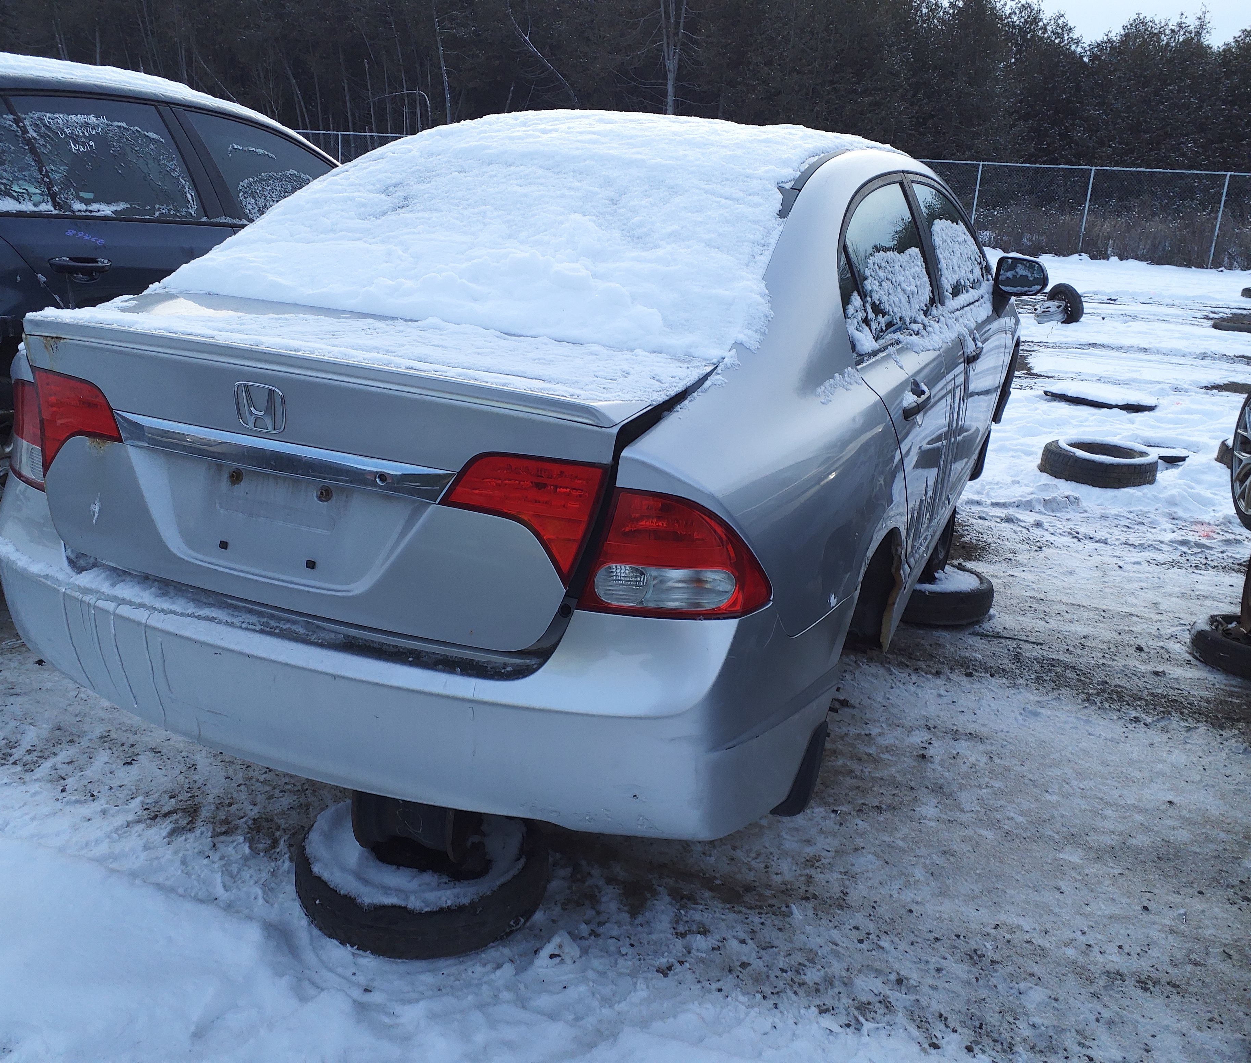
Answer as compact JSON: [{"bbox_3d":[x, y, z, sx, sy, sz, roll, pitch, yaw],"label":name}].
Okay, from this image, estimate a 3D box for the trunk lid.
[{"bbox_3d":[-0.499,-0.119,1.890,1.161,0.470,0.485,11,22,21],"label":"trunk lid"}]

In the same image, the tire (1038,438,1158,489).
[{"bbox_3d":[2.725,-0.392,6.133,0.615,0.165,0.615,1,20,0],"label":"tire"}]

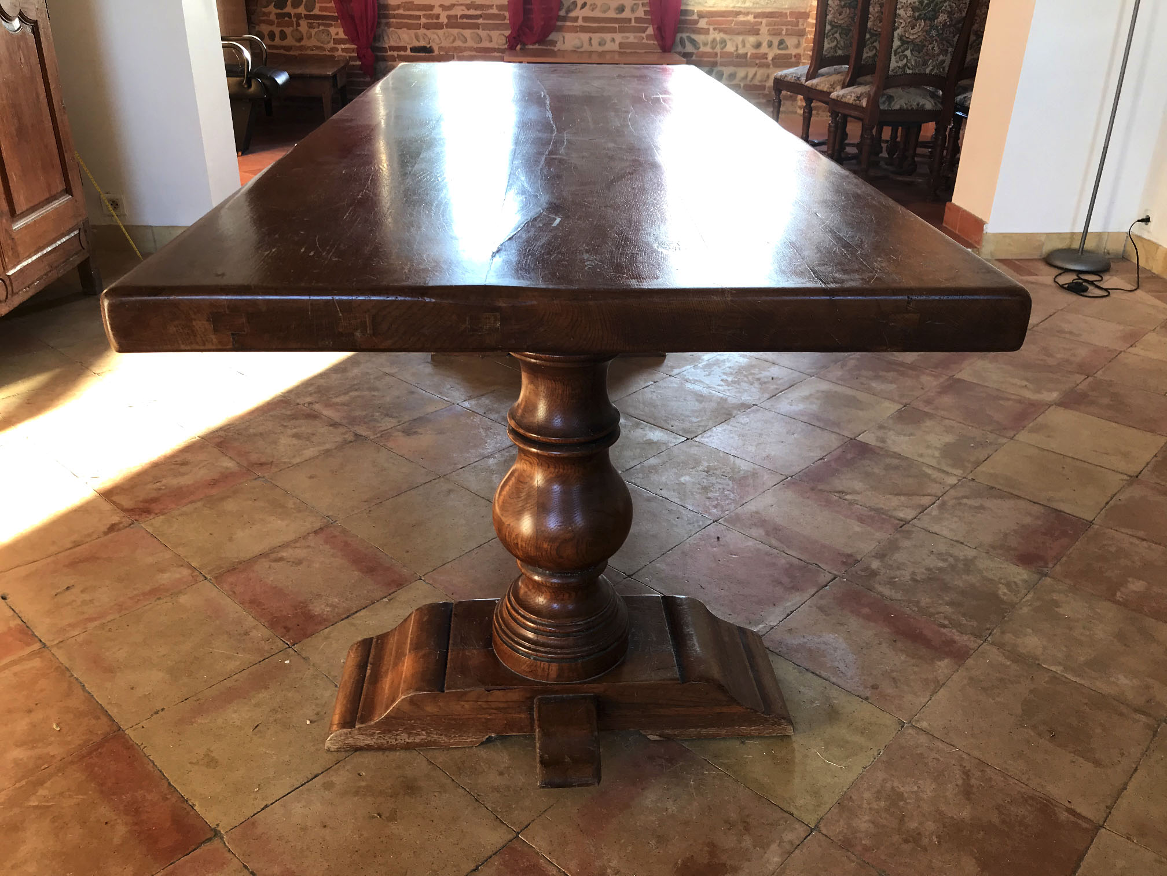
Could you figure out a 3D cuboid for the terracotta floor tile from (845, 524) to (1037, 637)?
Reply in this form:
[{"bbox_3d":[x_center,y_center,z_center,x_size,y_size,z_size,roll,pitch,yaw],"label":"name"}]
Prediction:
[{"bbox_3d":[0.690,0.273,1.816,0.275,0.020,0.275,23,34,38],"label":"terracotta floor tile"}]

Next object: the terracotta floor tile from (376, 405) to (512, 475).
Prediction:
[{"bbox_3d":[-0.326,0.008,2.317,0.275,0.020,0.275,23,34,38],"label":"terracotta floor tile"}]

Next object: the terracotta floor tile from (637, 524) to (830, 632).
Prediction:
[{"bbox_3d":[0.287,0.274,1.814,0.284,0.020,0.275,23,34,38],"label":"terracotta floor tile"}]

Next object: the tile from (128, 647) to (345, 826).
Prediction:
[{"bbox_3d":[-0.495,0.451,1.439,0.278,0.020,0.275,23,34,38],"label":"tile"}]

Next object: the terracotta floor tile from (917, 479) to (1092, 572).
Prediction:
[{"bbox_3d":[0.883,0.186,2.000,0.275,0.020,0.275,23,34,38],"label":"terracotta floor tile"}]

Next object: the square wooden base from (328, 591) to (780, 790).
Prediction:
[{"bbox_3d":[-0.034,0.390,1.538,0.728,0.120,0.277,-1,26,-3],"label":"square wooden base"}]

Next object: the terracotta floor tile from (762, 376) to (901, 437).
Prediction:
[{"bbox_3d":[0.668,-0.079,2.541,0.285,0.020,0.281,23,34,38],"label":"terracotta floor tile"}]

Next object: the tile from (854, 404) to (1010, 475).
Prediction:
[{"bbox_3d":[0.930,0.012,2.507,0.298,0.020,0.298,23,34,38],"label":"tile"}]

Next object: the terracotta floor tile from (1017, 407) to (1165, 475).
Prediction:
[{"bbox_3d":[1.273,0.008,2.373,0.279,0.020,0.283,22,33,37],"label":"terracotta floor tile"}]

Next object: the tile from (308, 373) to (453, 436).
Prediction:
[{"bbox_3d":[-0.532,-0.080,2.489,0.275,0.020,0.275,23,34,38],"label":"tile"}]

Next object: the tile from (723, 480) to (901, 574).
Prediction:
[{"bbox_3d":[0.482,0.187,1.996,0.284,0.020,0.278,23,34,39],"label":"tile"}]

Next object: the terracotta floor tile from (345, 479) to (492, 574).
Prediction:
[{"bbox_3d":[-0.334,0.196,2.093,0.301,0.020,0.293,23,34,38],"label":"terracotta floor tile"}]

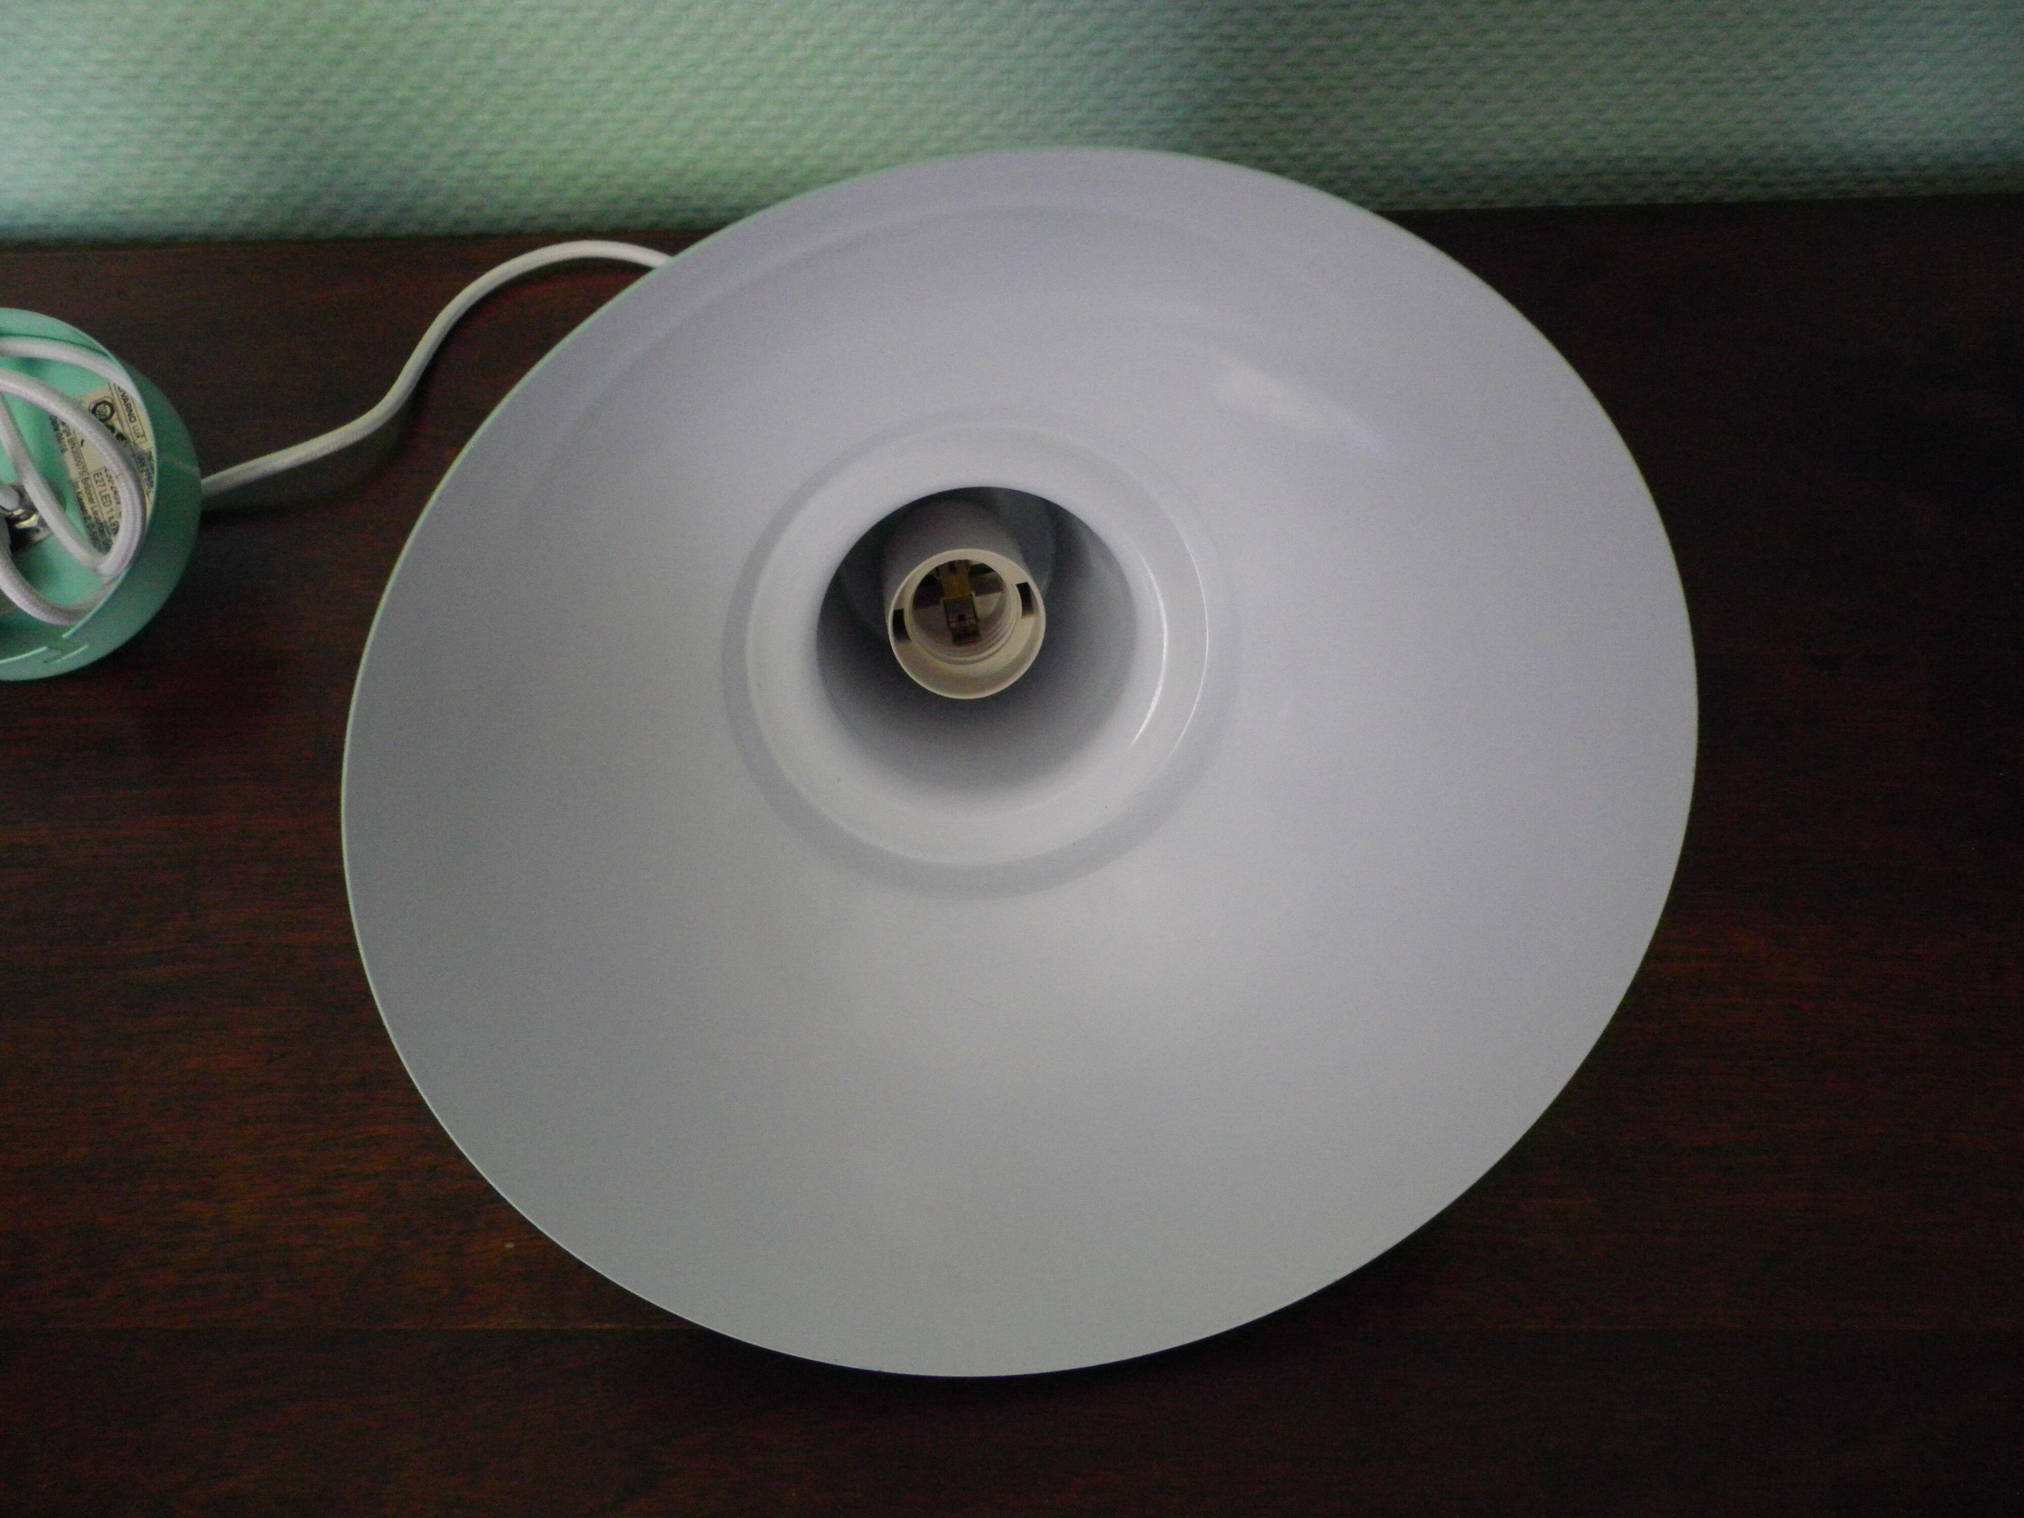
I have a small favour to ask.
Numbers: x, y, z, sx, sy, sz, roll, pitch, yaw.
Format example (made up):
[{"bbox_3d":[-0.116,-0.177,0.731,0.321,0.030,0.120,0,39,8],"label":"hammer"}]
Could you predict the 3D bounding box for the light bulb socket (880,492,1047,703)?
[{"bbox_3d":[-0.014,-0.045,0.447,0.041,0.041,0.052,0,24,-7],"label":"light bulb socket"}]

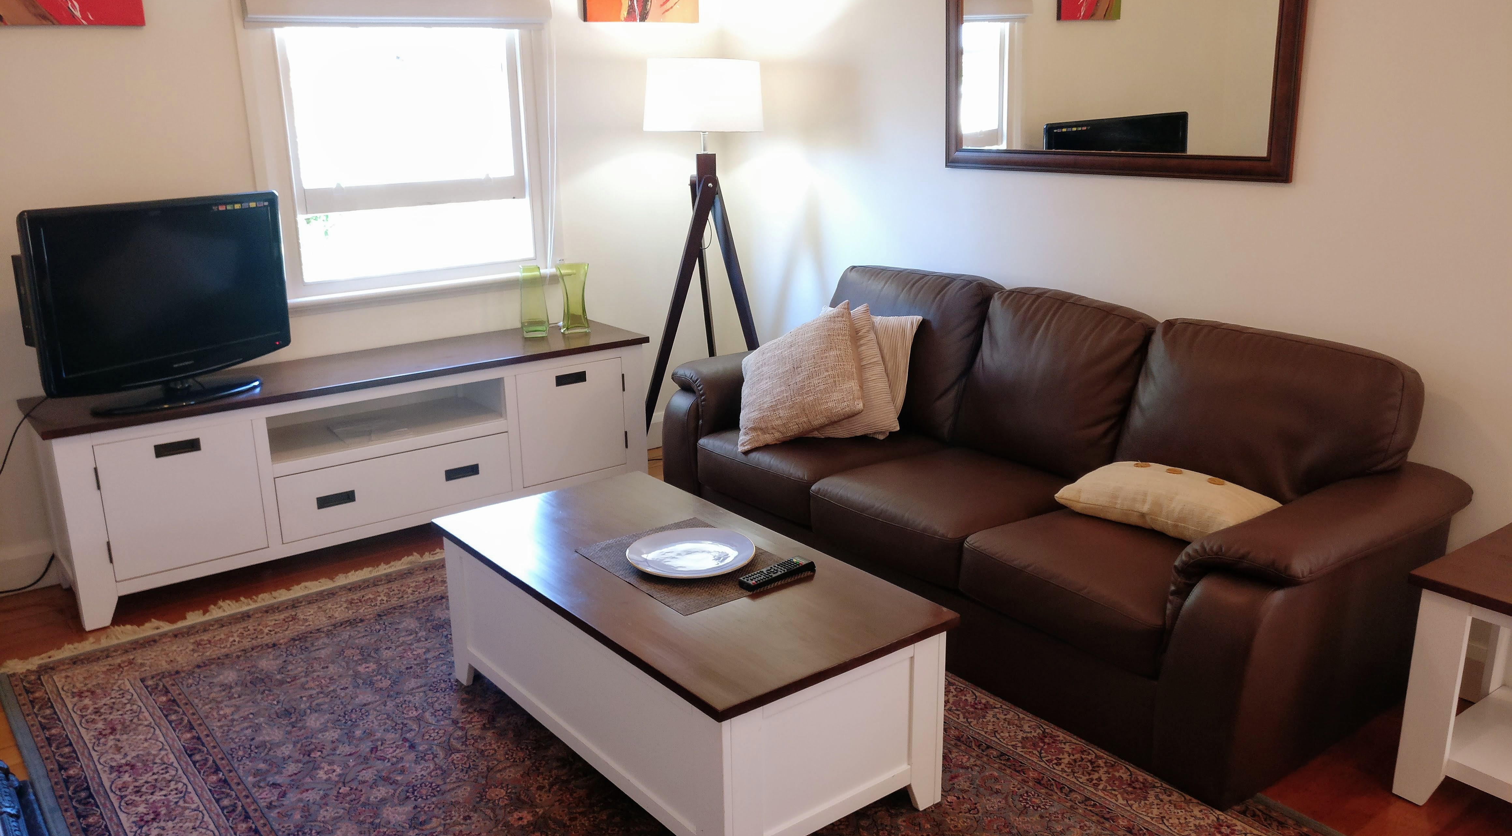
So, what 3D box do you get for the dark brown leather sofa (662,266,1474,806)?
[{"bbox_3d":[0.678,0.125,3.481,0.887,0.887,2.196,-12,20,-35],"label":"dark brown leather sofa"}]

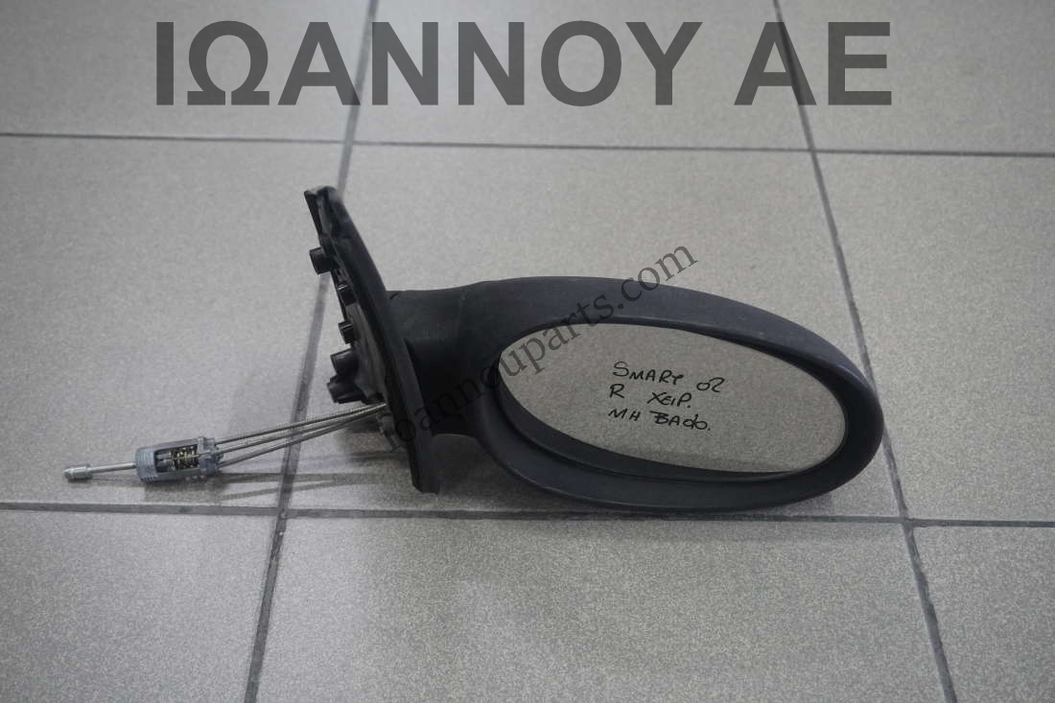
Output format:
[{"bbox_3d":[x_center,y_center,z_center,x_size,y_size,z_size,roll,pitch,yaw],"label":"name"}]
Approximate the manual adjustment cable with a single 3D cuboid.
[{"bbox_3d":[-0.154,0.046,0.614,0.174,0.022,0.020,-11,45,6],"label":"manual adjustment cable"}]

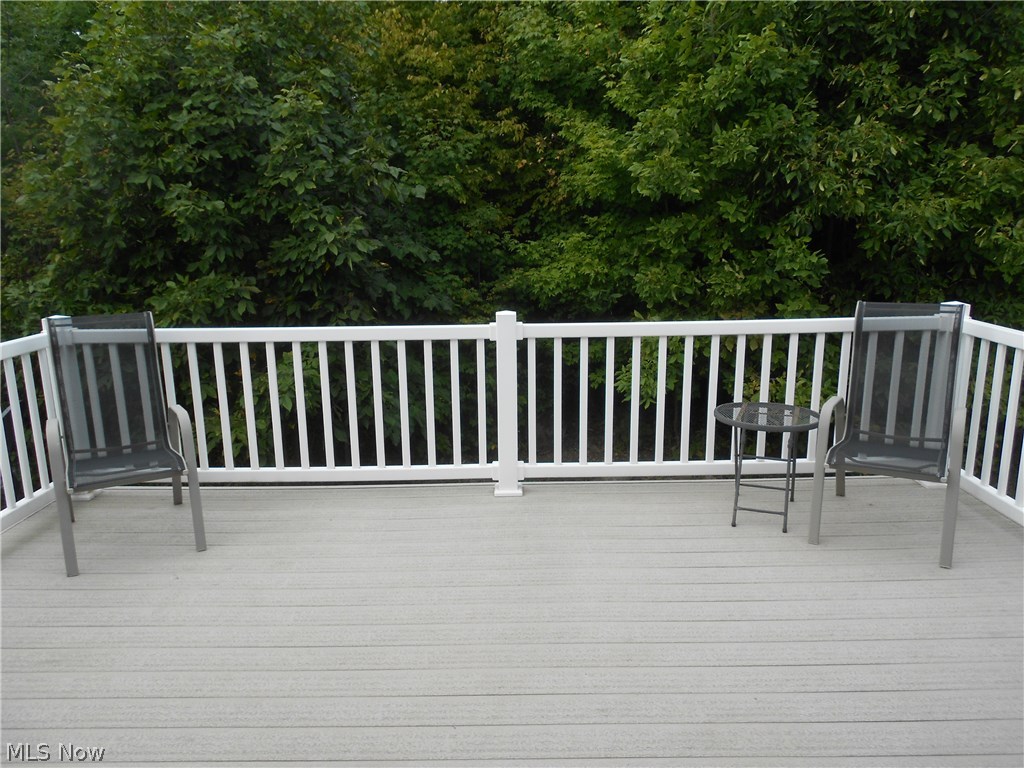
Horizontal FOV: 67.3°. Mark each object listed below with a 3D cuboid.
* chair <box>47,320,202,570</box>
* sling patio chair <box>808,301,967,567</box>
[{"bbox_3d":[-1.790,0.223,3.503,0.560,1.000,0.720,-8,14,-29],"label":"chair"},{"bbox_3d":[1.739,0.180,3.494,0.560,1.005,0.720,6,14,29],"label":"sling patio chair"}]

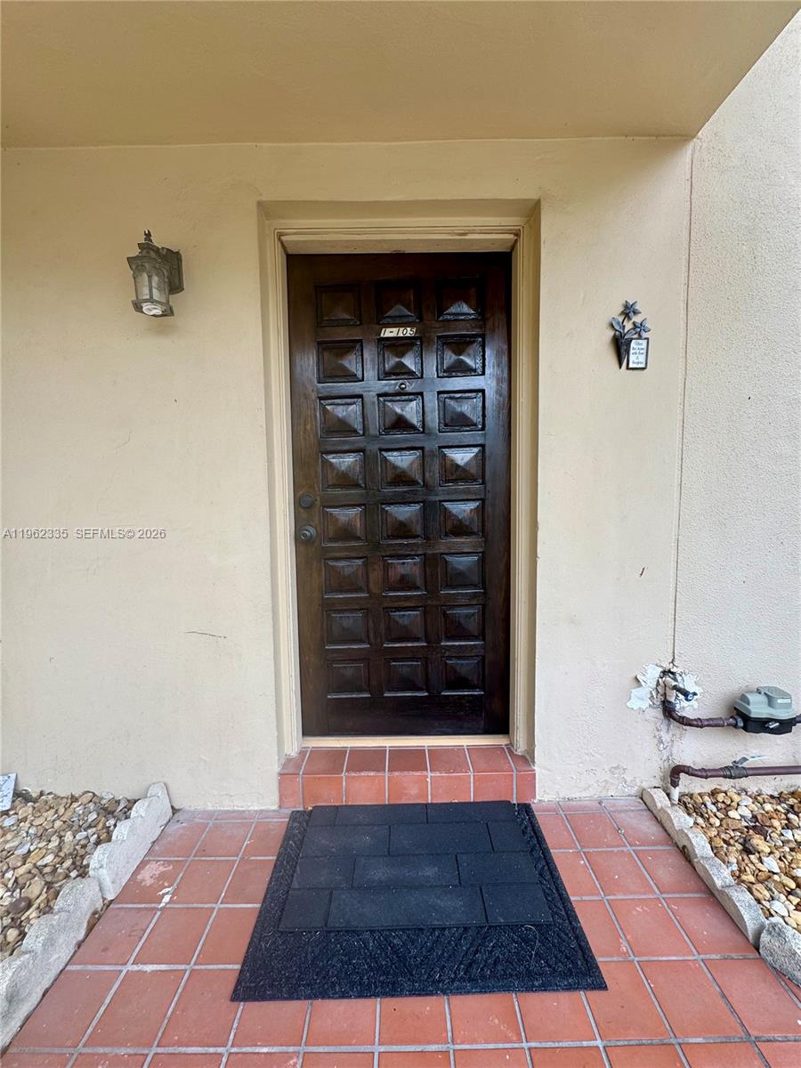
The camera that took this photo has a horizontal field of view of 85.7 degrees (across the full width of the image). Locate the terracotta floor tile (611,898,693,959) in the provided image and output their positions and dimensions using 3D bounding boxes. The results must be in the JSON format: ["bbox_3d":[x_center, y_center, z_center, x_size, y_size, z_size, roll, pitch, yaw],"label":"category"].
[{"bbox_3d":[0.689,1.096,1.202,0.154,0.012,0.154,-1,5,0],"label":"terracotta floor tile"}]

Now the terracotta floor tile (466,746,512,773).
[{"bbox_3d":[0.365,0.924,1.768,0.156,0.014,0.166,-2,6,0],"label":"terracotta floor tile"}]

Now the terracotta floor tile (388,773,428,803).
[{"bbox_3d":[0.032,0.988,1.683,0.154,0.127,0.014,-1,5,0],"label":"terracotta floor tile"}]

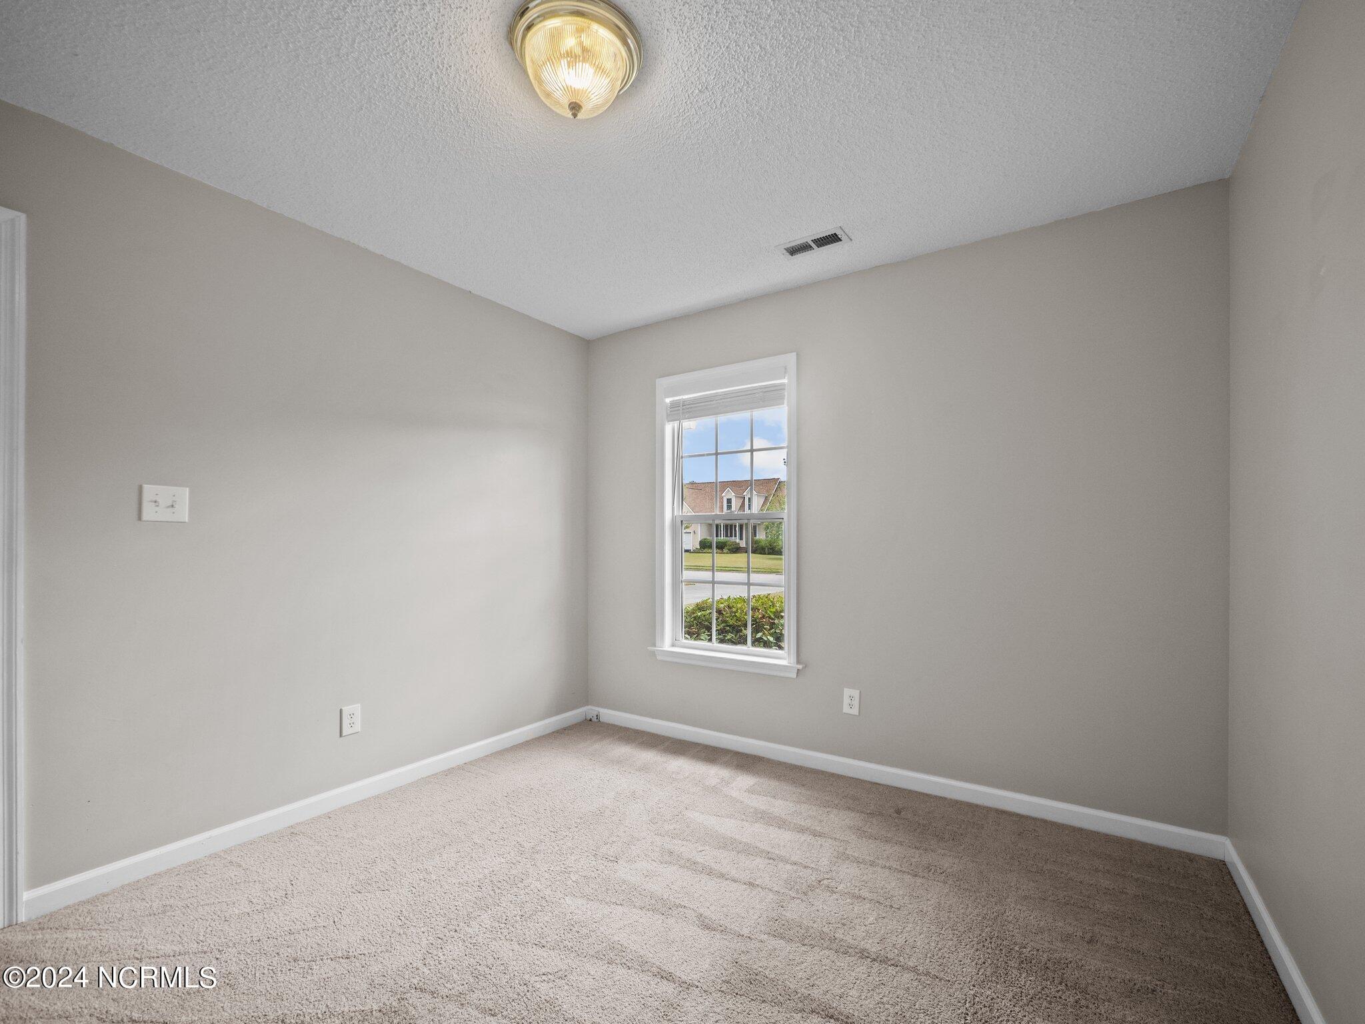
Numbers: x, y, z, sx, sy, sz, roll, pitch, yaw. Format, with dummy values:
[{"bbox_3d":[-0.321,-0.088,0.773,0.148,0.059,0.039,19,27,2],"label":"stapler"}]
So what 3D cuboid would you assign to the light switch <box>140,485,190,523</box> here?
[{"bbox_3d":[-1.791,-0.028,1.912,0.020,0.125,0.121,-1,-2,36],"label":"light switch"}]

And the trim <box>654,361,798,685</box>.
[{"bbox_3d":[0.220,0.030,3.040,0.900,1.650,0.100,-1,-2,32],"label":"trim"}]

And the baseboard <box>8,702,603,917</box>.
[{"bbox_3d":[-1.287,1.241,2.595,0.017,0.088,2.330,-2,-4,36],"label":"baseboard"}]

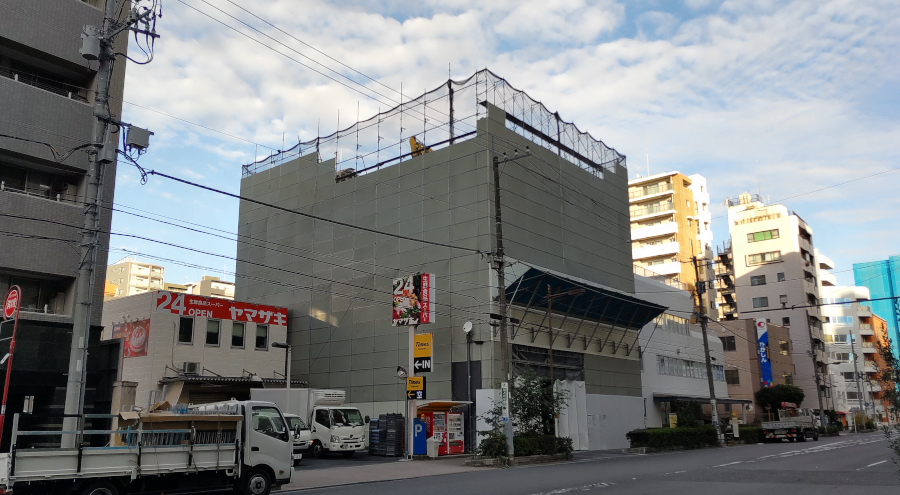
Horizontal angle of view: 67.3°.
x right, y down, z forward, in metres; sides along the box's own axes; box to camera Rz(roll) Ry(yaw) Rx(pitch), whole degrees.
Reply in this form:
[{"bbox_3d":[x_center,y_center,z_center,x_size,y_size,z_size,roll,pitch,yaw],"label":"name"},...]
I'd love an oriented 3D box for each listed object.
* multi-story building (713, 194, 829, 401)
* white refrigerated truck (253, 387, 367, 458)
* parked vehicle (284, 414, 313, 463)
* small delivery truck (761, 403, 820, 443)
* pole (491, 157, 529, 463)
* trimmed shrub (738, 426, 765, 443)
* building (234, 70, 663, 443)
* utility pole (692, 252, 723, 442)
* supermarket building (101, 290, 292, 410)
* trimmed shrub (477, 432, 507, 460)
[{"bbox_3d":[42.510,8.721,89.378,10.500,29.800,7.400,-12,-18,39],"label":"multi-story building"},{"bbox_3d":[-6.821,8.277,32.193,6.450,3.050,2.150,-12,-19,40],"label":"white refrigerated truck"},{"bbox_3d":[-7.173,7.290,25.847,4.200,1.840,1.670,-12,-18,39],"label":"parked vehicle"},{"bbox_3d":[23.177,11.846,45.870,2.100,2.650,5.900,-12,-18,39],"label":"small delivery truck"},{"bbox_3d":[2.363,2.029,26.302,1.500,12.250,0.600,-12,-18,39],"label":"pole"},{"bbox_3d":[19.836,12.532,45.368,1.200,1.100,5.100,-12,-18,39],"label":"trimmed shrub"},{"bbox_3d":[-0.666,3.143,44.723,23.700,19.050,15.880,-12,-18,39],"label":"building"},{"bbox_3d":[15.870,6.165,41.438,0.900,11.550,0.600,-12,-18,39],"label":"utility pole"},{"bbox_3d":[-16.237,7.611,39.811,11.800,8.100,8.100,-12,-18,39],"label":"supermarket building"},{"bbox_3d":[1.617,7.586,26.037,1.100,0.950,1.300,-12,-18,39],"label":"trimmed shrub"}]

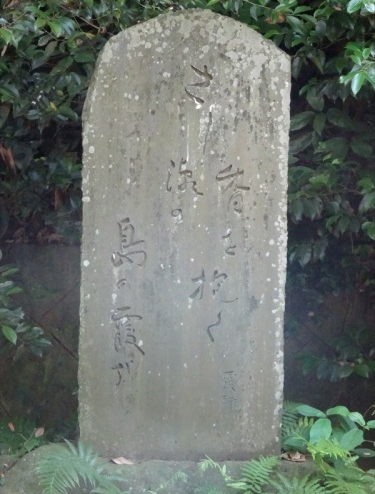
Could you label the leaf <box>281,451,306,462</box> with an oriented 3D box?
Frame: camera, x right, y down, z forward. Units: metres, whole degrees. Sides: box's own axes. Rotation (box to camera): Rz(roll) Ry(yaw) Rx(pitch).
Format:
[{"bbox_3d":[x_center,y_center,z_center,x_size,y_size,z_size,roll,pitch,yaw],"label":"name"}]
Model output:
[{"bbox_3d":[0.343,0.678,6.300,0.082,0.027,0.050,1,2,-3],"label":"leaf"}]

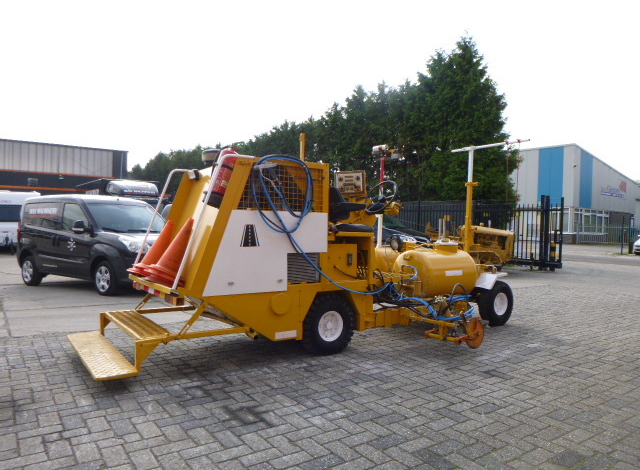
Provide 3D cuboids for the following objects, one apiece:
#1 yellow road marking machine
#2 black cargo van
[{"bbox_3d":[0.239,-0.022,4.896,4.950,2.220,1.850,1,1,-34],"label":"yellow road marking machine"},{"bbox_3d":[-4.301,0.142,9.396,4.390,1.850,1.850,2,1,34],"label":"black cargo van"}]

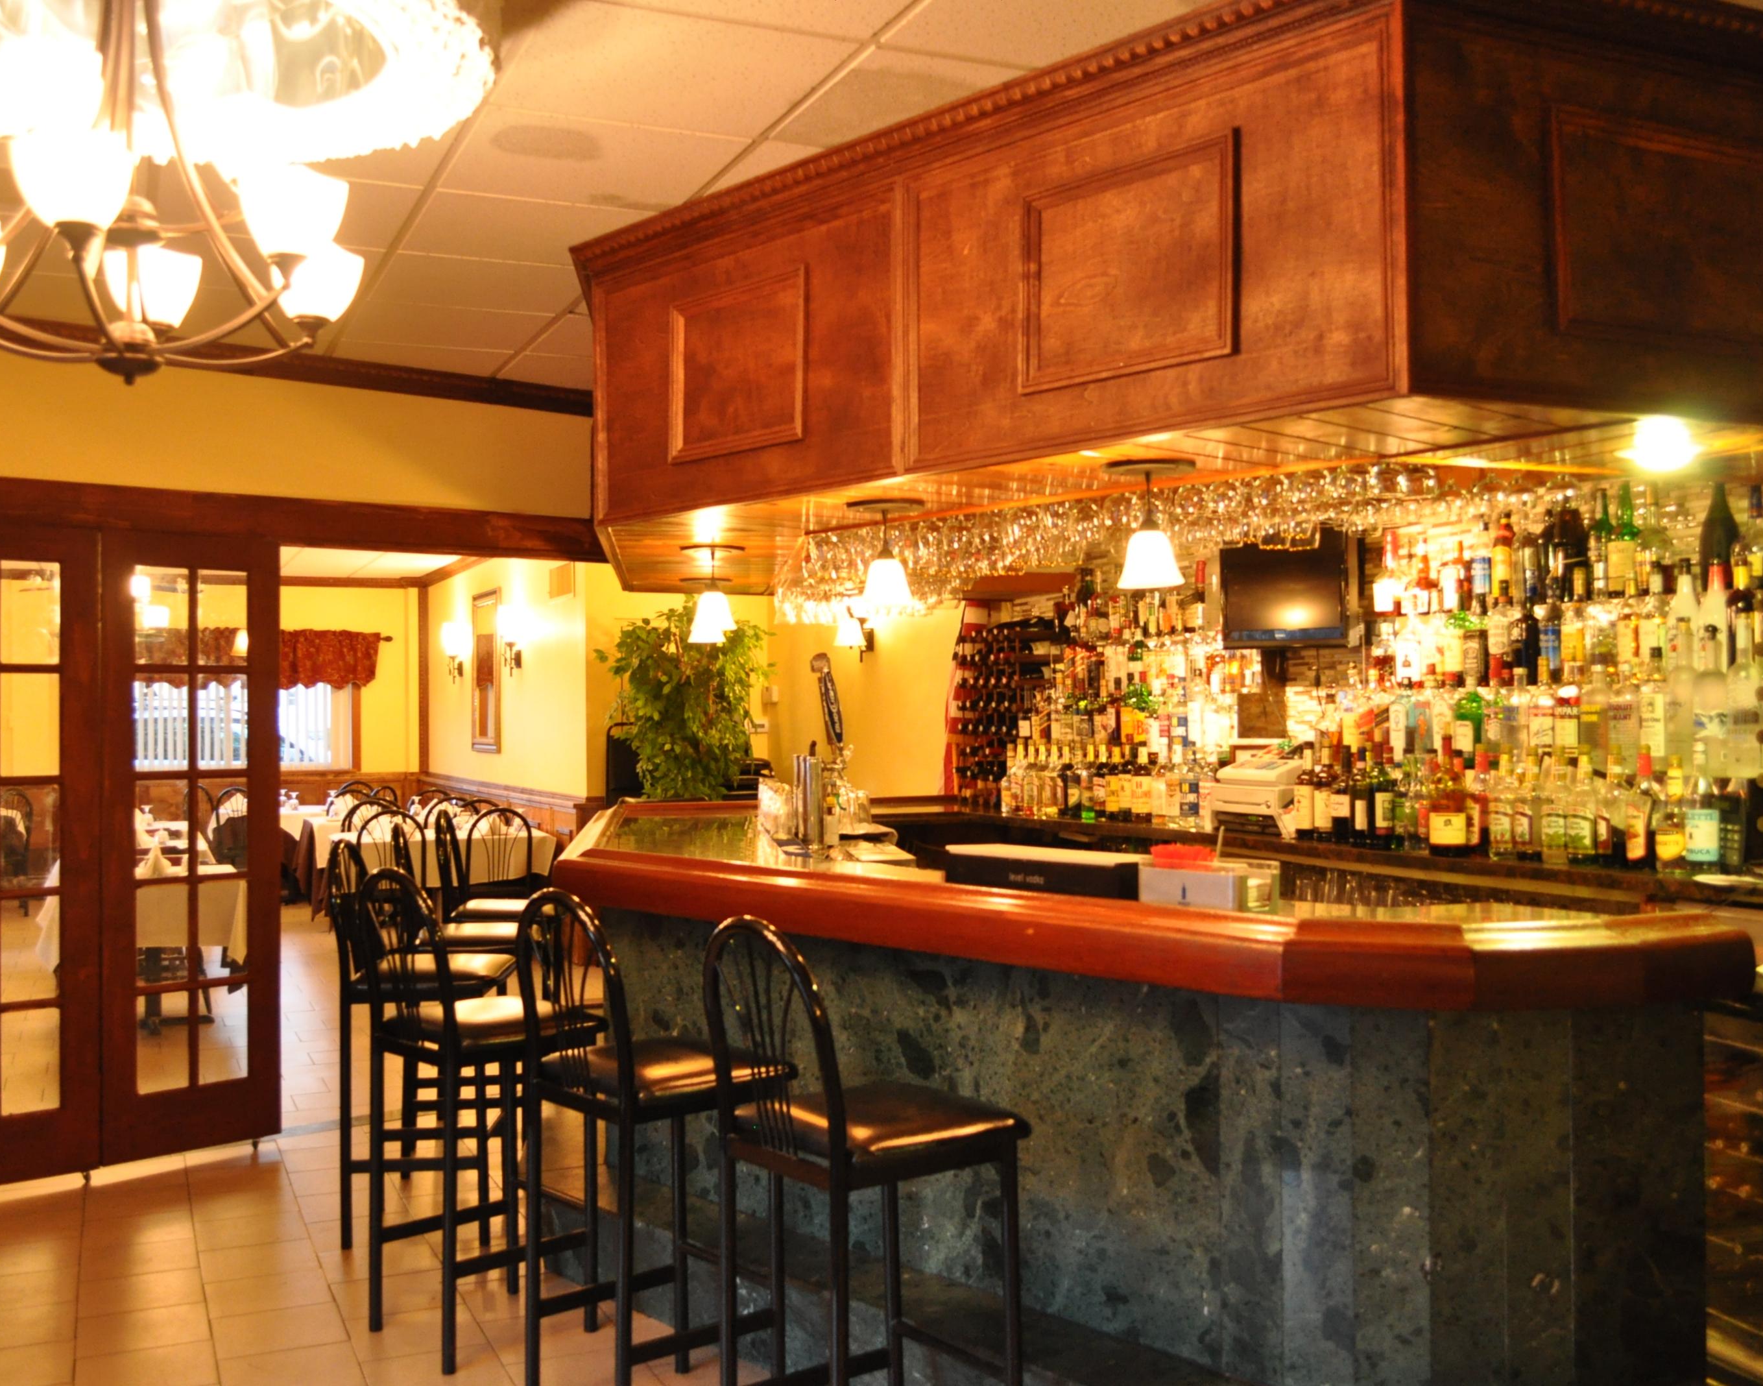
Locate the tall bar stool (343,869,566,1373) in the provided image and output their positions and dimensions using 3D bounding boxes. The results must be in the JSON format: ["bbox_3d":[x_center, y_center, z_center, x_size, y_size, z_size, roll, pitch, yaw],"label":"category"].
[{"bbox_3d":[-0.969,0.967,4.157,0.475,1.120,0.415,0,-1,-43],"label":"tall bar stool"}]

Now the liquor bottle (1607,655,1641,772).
[{"bbox_3d":[1.907,0.062,4.454,0.085,0.295,0.085,-1,-1,33],"label":"liquor bottle"}]

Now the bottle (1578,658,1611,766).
[{"bbox_3d":[1.880,0.061,4.571,0.080,0.277,0.080,0,-1,-41],"label":"bottle"}]

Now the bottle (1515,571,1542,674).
[{"bbox_3d":[1.831,-0.171,4.917,0.083,0.300,0.083,0,-1,-45],"label":"bottle"}]

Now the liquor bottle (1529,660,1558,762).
[{"bbox_3d":[1.889,0.048,4.950,0.082,0.302,0.082,0,-1,-38],"label":"liquor bottle"}]

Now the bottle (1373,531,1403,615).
[{"bbox_3d":[1.625,-0.386,5.571,0.090,0.268,0.085,-1,-1,24],"label":"bottle"}]

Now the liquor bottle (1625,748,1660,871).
[{"bbox_3d":[1.922,0.292,4.380,0.086,0.316,0.086,0,-1,-38],"label":"liquor bottle"}]

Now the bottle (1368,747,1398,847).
[{"bbox_3d":[1.450,0.295,5.021,0.080,0.302,0.080,0,-1,-41],"label":"bottle"}]

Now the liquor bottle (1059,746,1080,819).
[{"bbox_3d":[0.713,0.324,6.601,0.080,0.300,0.080,-1,-1,0],"label":"liquor bottle"}]

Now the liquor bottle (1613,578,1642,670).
[{"bbox_3d":[1.998,-0.169,4.651,0.078,0.286,0.078,0,-1,-41],"label":"liquor bottle"}]

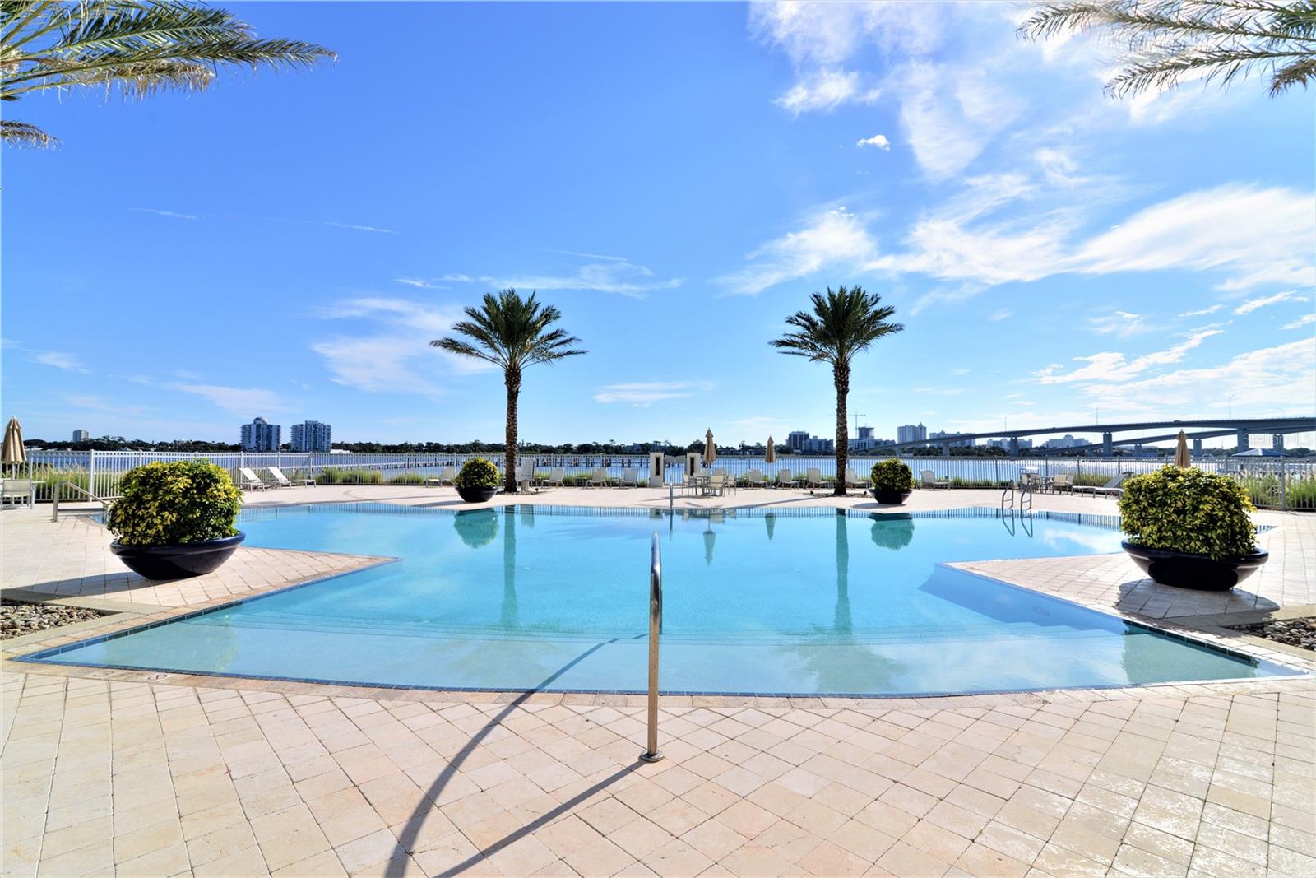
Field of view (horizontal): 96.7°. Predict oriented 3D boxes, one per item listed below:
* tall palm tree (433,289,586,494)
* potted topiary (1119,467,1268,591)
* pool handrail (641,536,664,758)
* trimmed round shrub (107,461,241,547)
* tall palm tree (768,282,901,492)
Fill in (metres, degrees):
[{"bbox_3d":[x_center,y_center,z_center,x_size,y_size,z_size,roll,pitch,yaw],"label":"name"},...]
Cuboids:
[{"bbox_3d":[-5.801,-1.881,22.932,5.900,7.899,5.700,0,-1,0],"label":"tall palm tree"},{"bbox_3d":[6.596,1.075,7.242,1.360,1.430,1.360,0,-1,0],"label":"potted topiary"},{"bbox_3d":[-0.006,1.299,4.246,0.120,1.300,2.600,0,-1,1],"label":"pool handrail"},{"bbox_3d":[-6.163,0.794,7.546,1.280,0.980,1.280,0,-1,0],"label":"trimmed round shrub"},{"bbox_3d":[6.904,-1.841,22.333,5.200,7.899,5.200,0,-1,0],"label":"tall palm tree"}]

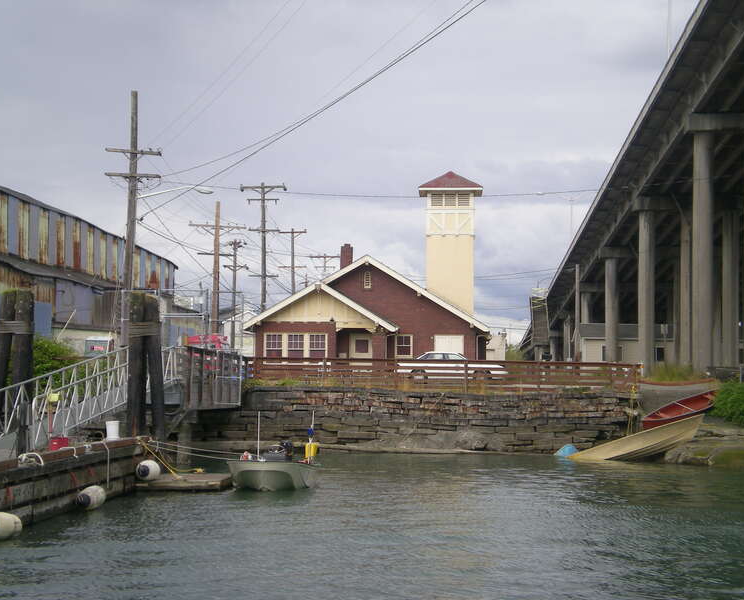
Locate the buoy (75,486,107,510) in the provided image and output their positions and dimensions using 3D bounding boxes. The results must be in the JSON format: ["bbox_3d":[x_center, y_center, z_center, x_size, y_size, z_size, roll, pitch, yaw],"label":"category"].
[{"bbox_3d":[-5.037,3.534,30.600,0.390,0.390,0.920,0,0,7],"label":"buoy"}]

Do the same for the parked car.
[{"bbox_3d":[3.231,2.796,69.500,4.550,1.330,1.720,1,-3,0],"label":"parked car"}]

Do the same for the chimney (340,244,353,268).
[{"bbox_3d":[-1.178,-1.996,79.000,0.570,1.150,0.600,1,-3,0],"label":"chimney"}]

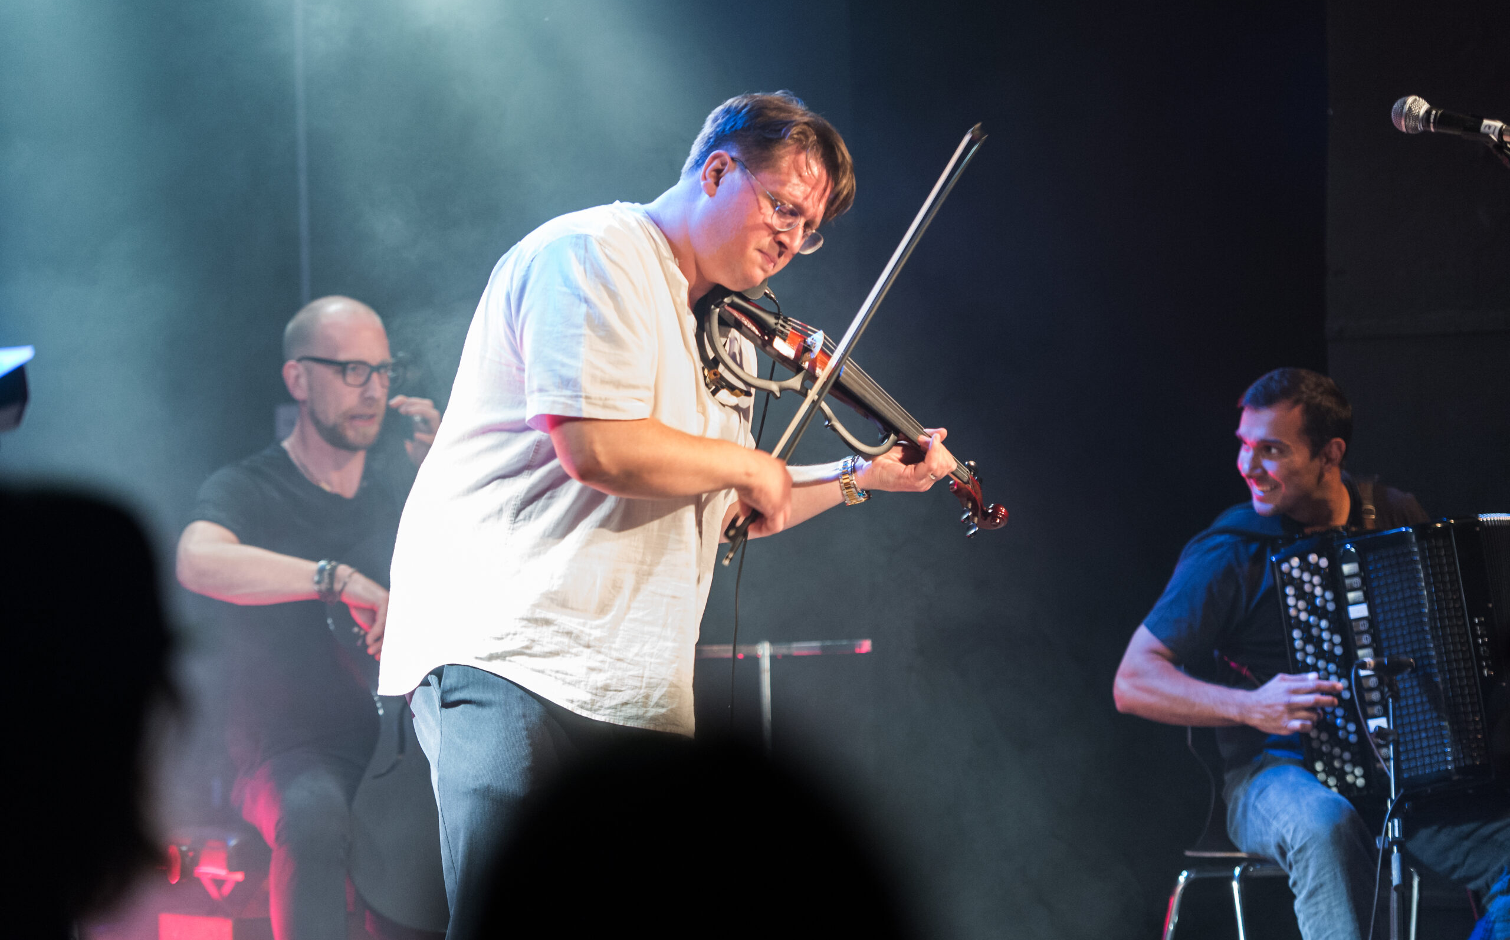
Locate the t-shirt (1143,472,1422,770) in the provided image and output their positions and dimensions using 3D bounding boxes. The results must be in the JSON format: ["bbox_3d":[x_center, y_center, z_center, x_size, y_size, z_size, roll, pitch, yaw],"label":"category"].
[{"bbox_3d":[0.929,0.272,8.750,0.490,0.550,0.320,3,-4,-38],"label":"t-shirt"}]

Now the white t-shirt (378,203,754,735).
[{"bbox_3d":[-0.273,-0.001,7.200,0.470,0.750,0.560,-2,-4,25],"label":"white t-shirt"}]

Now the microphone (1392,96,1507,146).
[{"bbox_3d":[0.946,-0.475,6.850,0.163,0.051,0.051,10,-2,10],"label":"microphone"}]

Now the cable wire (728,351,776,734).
[{"bbox_3d":[-0.004,0.104,7.250,0.070,0.560,0.050,0,-3,0],"label":"cable wire"}]

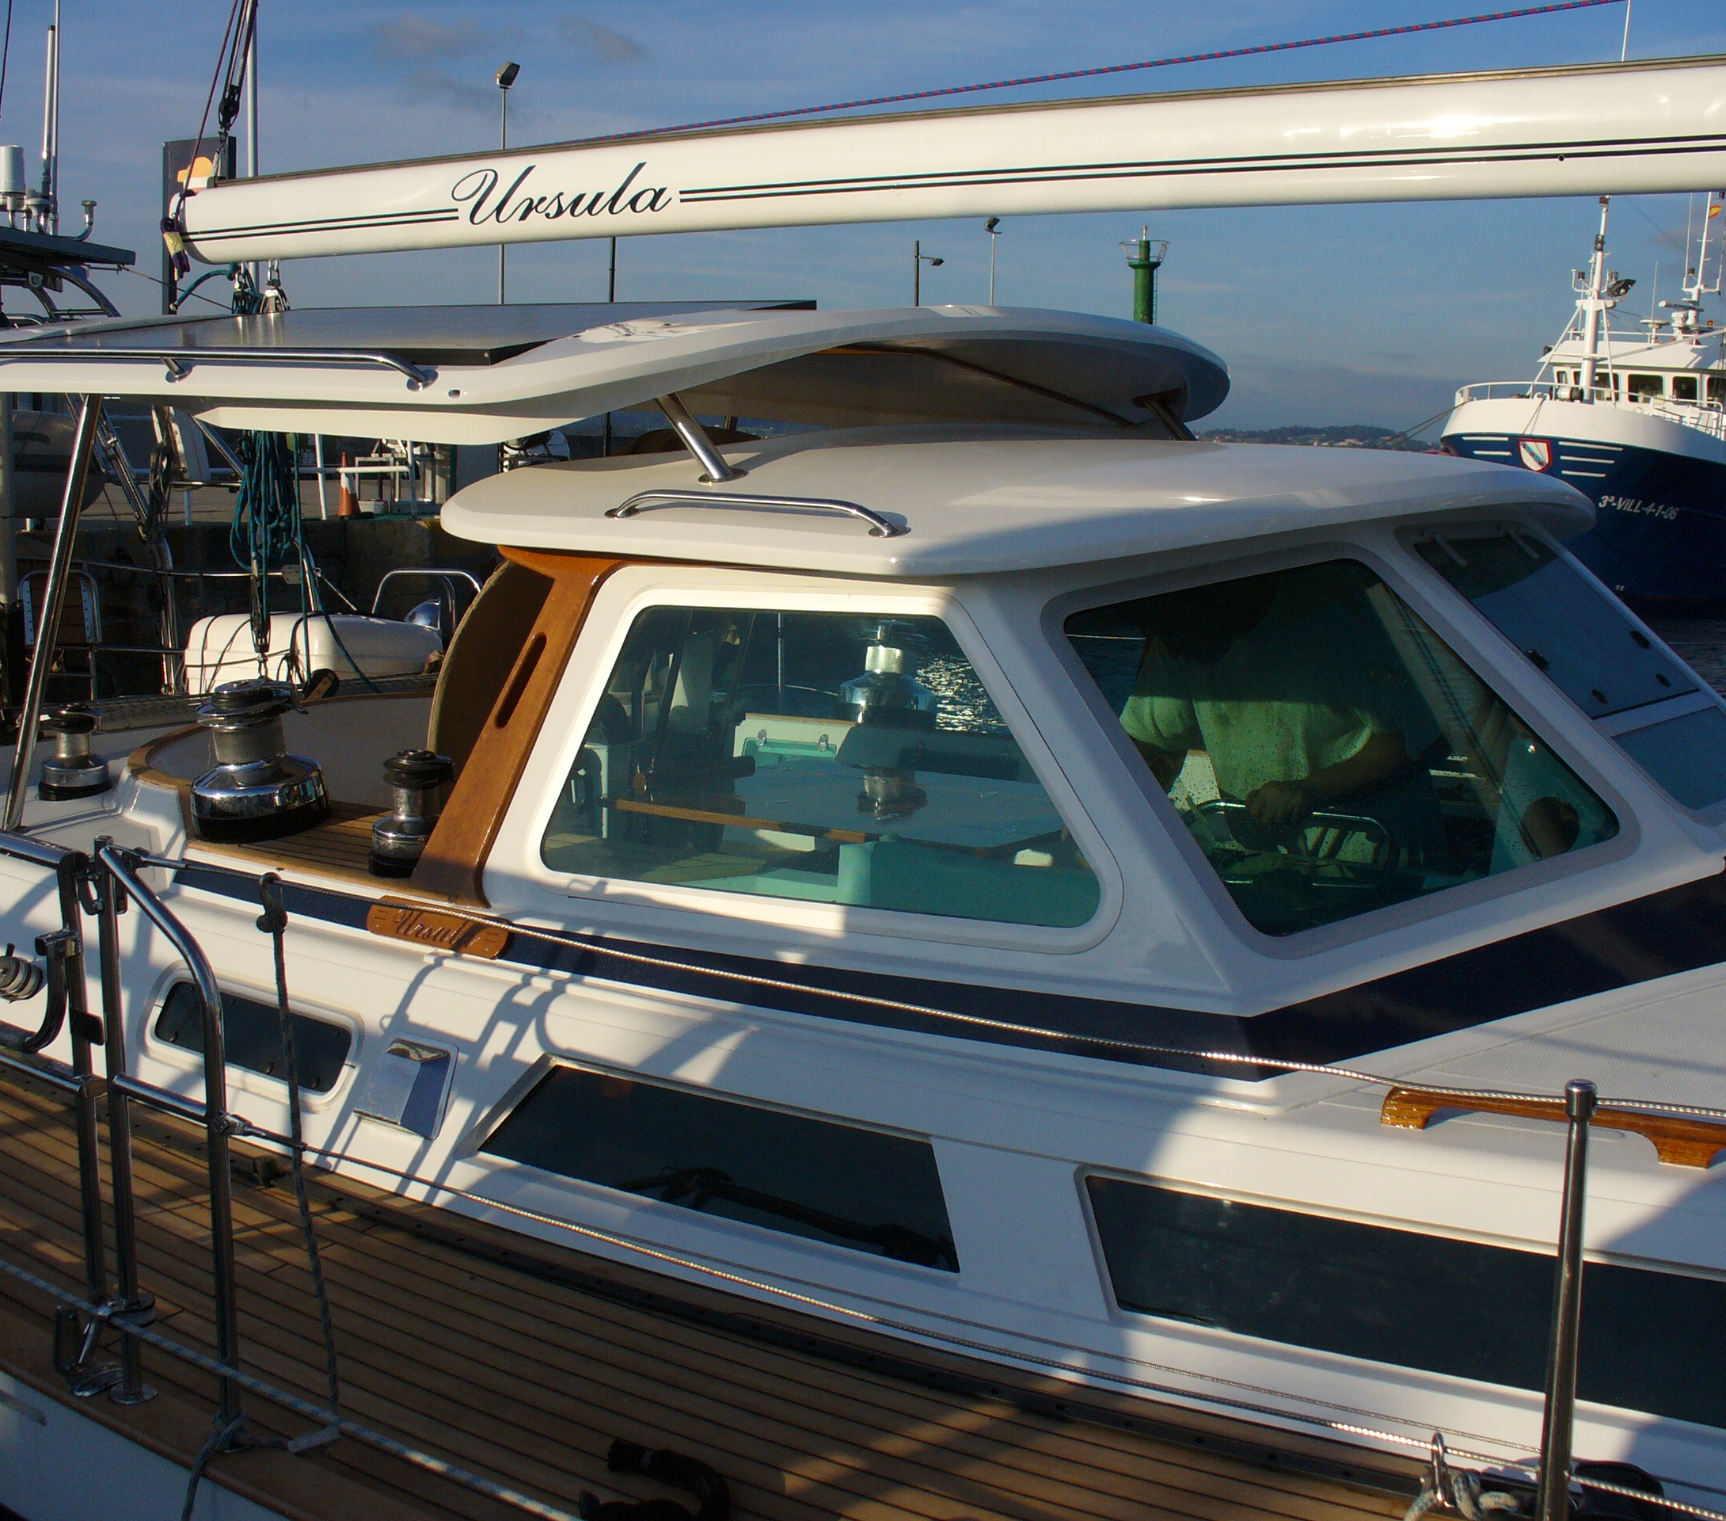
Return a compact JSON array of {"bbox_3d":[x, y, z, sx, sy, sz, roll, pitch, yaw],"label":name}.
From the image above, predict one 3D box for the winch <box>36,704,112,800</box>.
[{"bbox_3d":[-1.992,-0.028,5.461,0.188,0.227,0.188,0,9,0],"label":"winch"}]

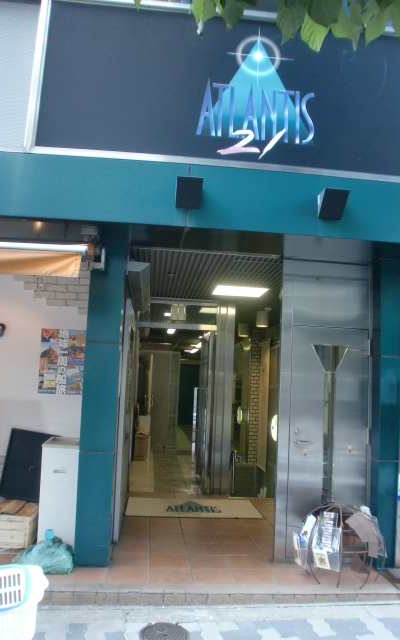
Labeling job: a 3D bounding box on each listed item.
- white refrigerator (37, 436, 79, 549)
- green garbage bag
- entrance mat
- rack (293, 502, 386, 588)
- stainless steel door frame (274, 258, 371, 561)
[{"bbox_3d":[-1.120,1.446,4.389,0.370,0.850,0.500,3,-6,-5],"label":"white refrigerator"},{"bbox_3d":[-1.169,1.741,3.897,0.460,0.230,0.290,3,-5,-5],"label":"green garbage bag"},{"bbox_3d":[-0.075,2.050,5.672,1.430,0.012,0.850,3,-6,-5],"label":"entrance mat"},{"bbox_3d":[1.081,1.695,3.971,0.680,0.520,0.660,3,-5,-5],"label":"rack"},{"bbox_3d":[1.034,0.741,4.387,0.777,2.490,0.140,3,-5,-5],"label":"stainless steel door frame"}]

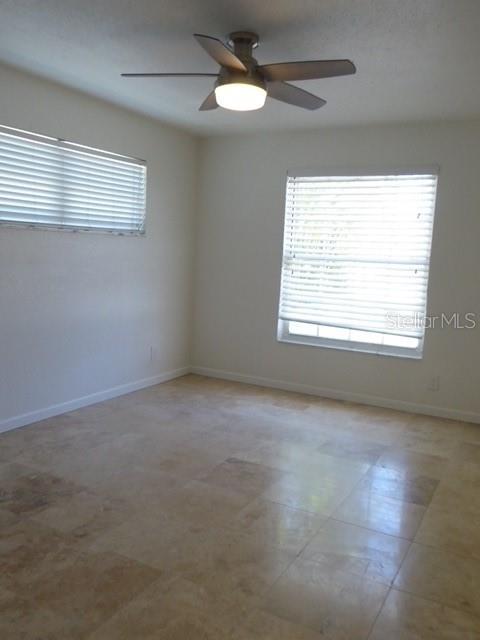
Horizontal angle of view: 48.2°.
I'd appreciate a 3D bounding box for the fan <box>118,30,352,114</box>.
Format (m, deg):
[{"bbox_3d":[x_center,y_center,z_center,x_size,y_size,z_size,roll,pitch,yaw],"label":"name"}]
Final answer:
[{"bbox_3d":[0.041,-1.307,2.824,1.250,0.355,1.250,7,8,28],"label":"fan"}]

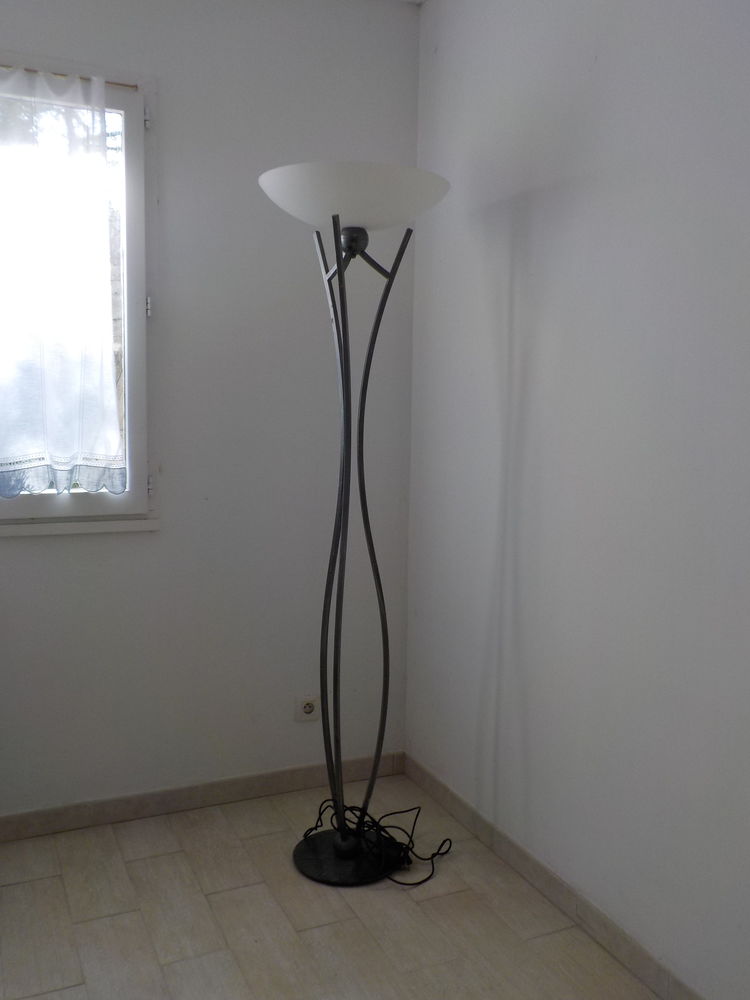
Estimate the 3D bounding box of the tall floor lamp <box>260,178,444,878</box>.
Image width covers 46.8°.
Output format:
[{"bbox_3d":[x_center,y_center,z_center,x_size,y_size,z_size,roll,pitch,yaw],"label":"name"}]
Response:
[{"bbox_3d":[-0.060,0.091,2.218,0.465,1.729,0.465,1,6,0],"label":"tall floor lamp"}]

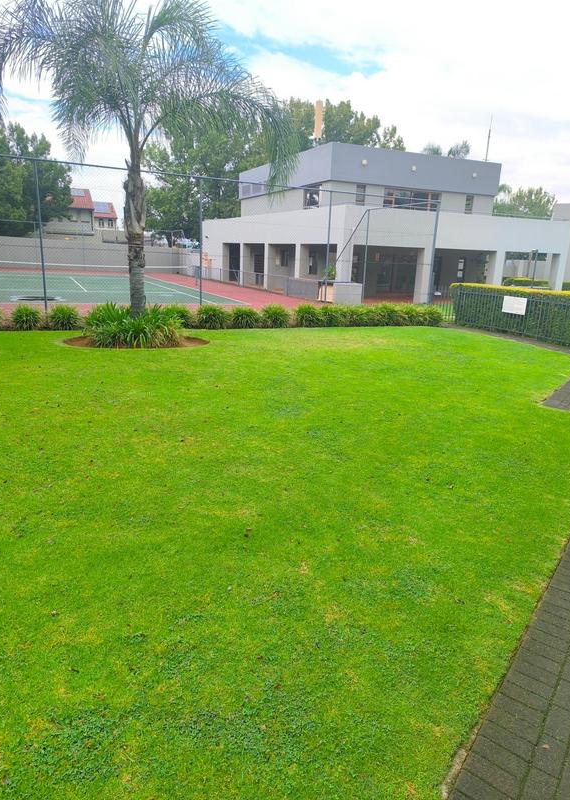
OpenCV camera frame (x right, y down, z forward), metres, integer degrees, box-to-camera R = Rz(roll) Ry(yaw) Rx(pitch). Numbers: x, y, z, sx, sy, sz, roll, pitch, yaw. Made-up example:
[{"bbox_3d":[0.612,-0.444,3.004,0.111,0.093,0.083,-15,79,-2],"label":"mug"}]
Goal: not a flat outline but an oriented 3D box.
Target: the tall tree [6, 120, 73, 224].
[{"bbox_3d":[-22.609,-19.795,49.908,7.000,11.220,6.800,-4,16,-23],"label":"tall tree"}]

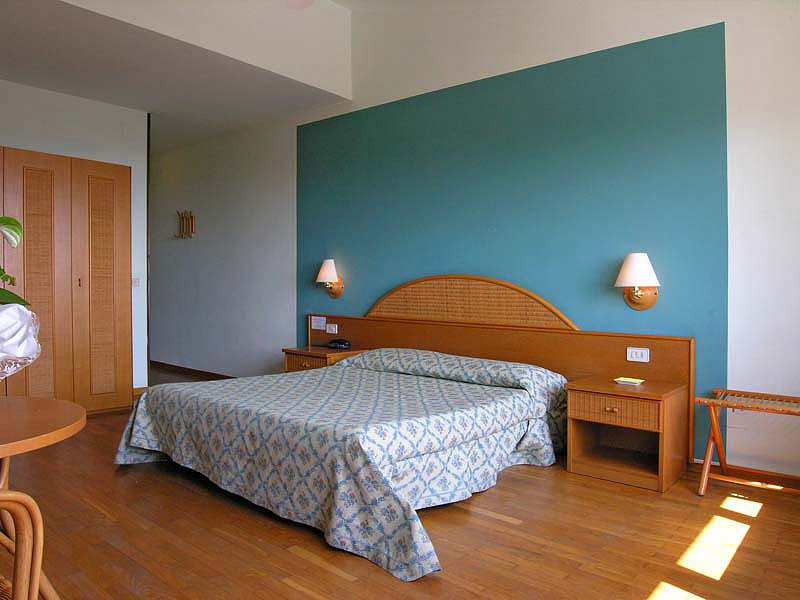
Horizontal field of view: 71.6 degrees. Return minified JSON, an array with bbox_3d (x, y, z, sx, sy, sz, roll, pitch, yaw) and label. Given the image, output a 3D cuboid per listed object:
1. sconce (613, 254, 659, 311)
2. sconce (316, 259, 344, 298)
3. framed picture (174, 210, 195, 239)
[{"bbox_3d":[1.347,-0.098,3.133,0.235,0.325,0.210,2,2,38],"label":"sconce"},{"bbox_3d":[-0.588,-0.175,4.659,0.235,0.325,0.210,2,2,38],"label":"sconce"},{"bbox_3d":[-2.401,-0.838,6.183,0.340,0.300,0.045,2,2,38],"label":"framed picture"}]

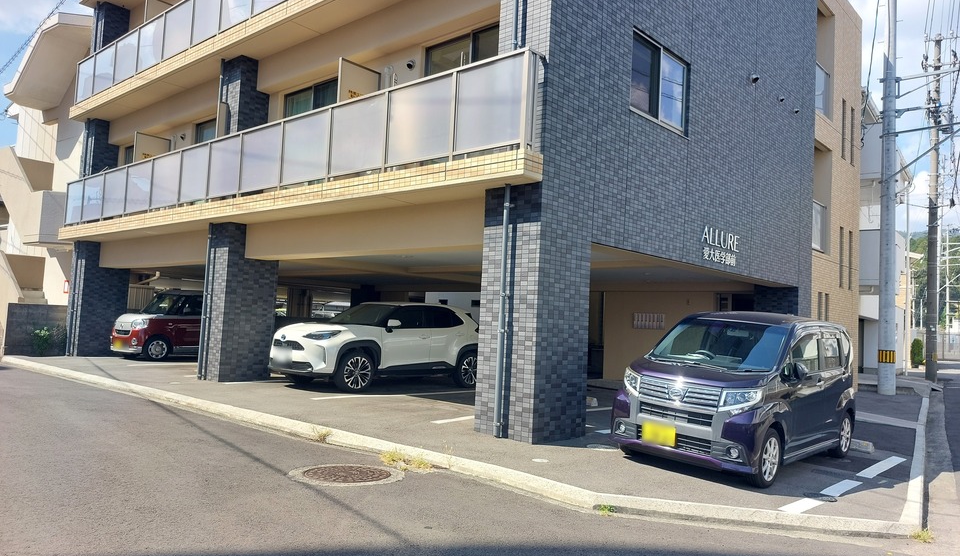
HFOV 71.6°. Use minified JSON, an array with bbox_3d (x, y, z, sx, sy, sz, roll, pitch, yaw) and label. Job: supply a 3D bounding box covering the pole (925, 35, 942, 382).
[{"bbox_3d":[14.233,-2.268,20.829,0.360,10.980,0.360,0,-5,42],"label":"pole"}]

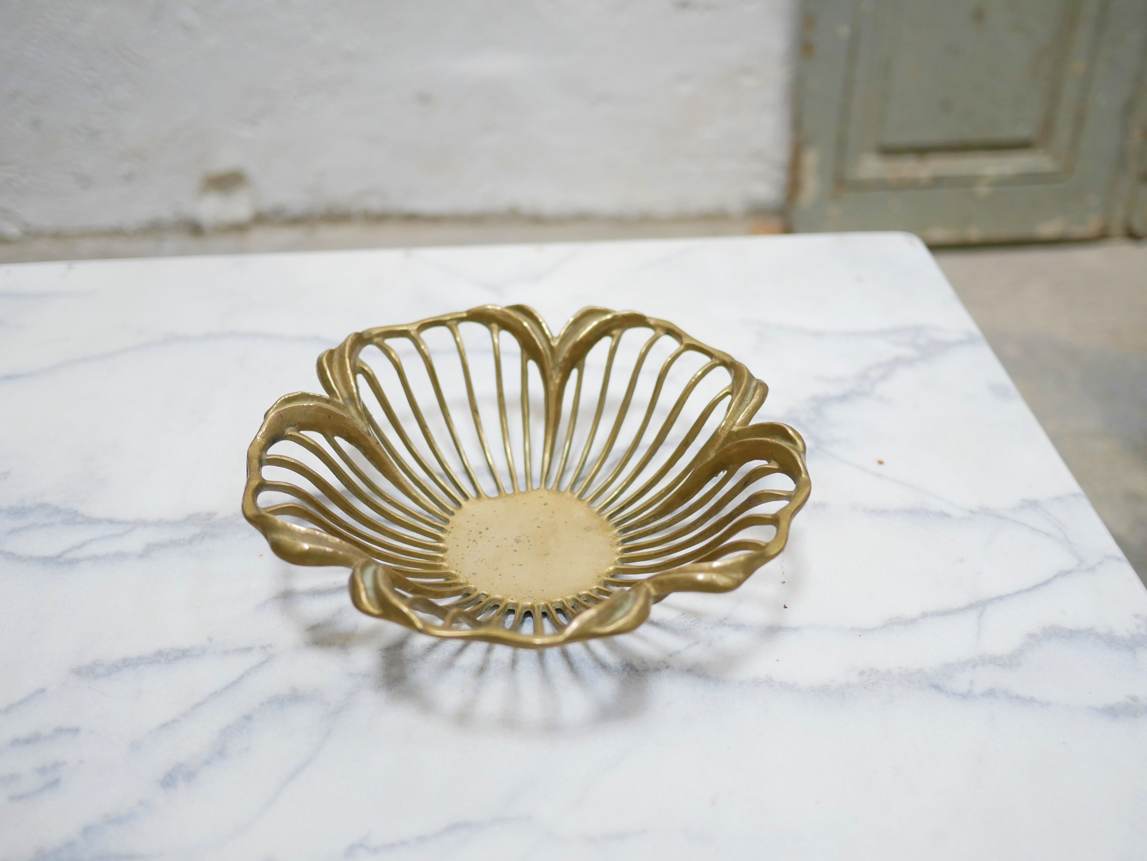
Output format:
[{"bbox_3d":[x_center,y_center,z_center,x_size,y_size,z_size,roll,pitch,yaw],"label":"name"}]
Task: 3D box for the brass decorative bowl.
[{"bbox_3d":[-0.020,0.032,0.622,0.255,0.067,0.255,0,36,0],"label":"brass decorative bowl"}]

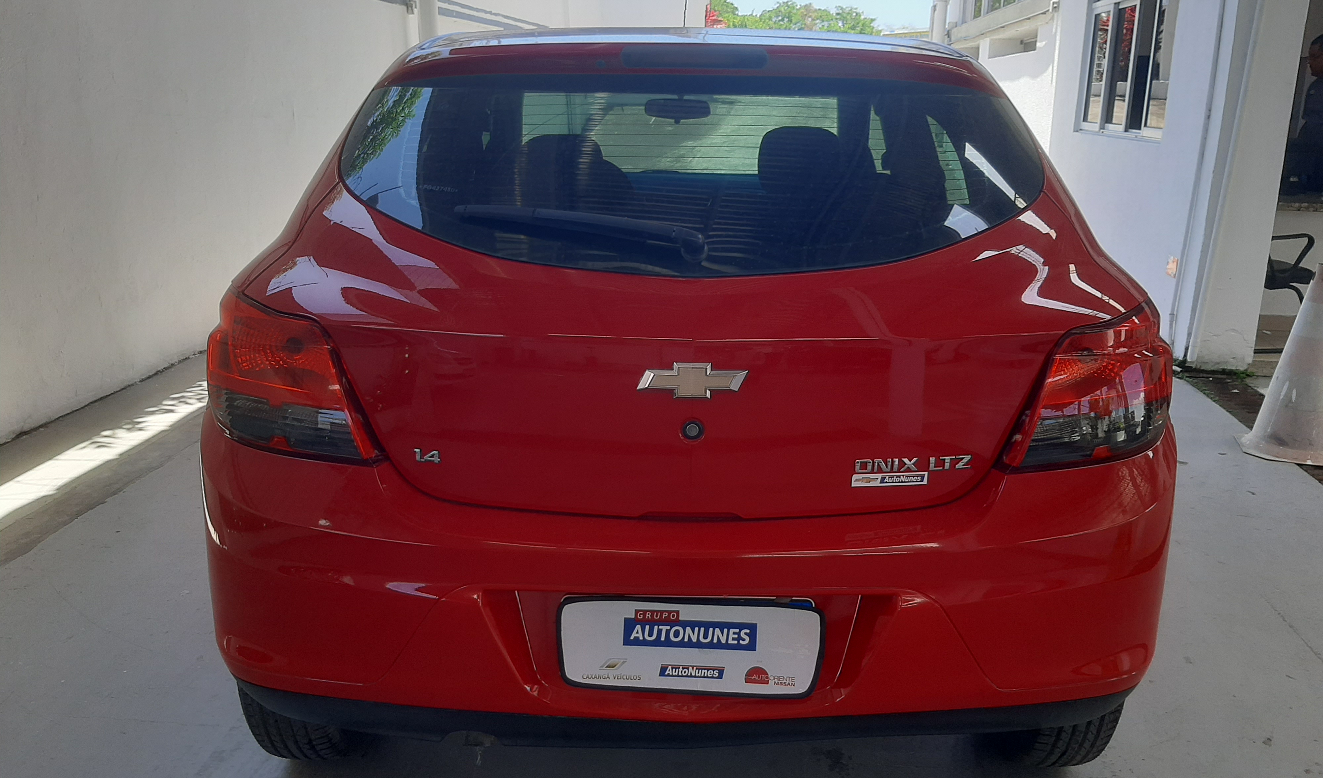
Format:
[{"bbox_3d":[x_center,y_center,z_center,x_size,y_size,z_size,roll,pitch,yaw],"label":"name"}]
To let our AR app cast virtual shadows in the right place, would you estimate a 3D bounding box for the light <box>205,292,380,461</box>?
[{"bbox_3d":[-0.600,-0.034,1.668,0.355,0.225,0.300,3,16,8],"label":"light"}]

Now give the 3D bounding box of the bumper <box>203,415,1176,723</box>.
[{"bbox_3d":[0.038,0.282,1.695,1.680,0.440,0.380,1,16,1],"label":"bumper"}]

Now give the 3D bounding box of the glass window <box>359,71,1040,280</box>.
[{"bbox_3d":[0.048,-0.351,1.641,1.160,0.410,0.130,1,-24,1],"label":"glass window"}]

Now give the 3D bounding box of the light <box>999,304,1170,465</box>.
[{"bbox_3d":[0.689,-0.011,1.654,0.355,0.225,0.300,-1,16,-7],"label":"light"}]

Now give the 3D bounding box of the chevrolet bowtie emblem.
[{"bbox_3d":[0.047,-0.011,1.524,0.166,0.055,0.018,1,4,1],"label":"chevrolet bowtie emblem"}]

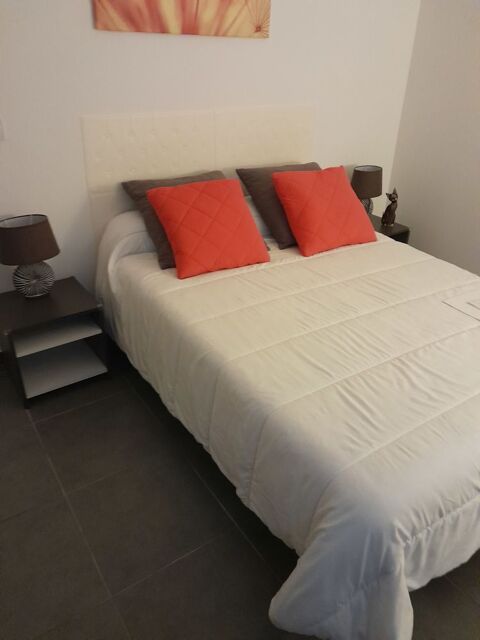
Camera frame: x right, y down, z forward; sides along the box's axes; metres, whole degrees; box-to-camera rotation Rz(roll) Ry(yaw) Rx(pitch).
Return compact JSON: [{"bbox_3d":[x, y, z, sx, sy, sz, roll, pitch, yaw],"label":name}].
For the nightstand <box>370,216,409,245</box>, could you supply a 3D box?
[{"bbox_3d":[0.879,-0.461,3.469,0.400,0.395,0.380,-17,33,-30],"label":"nightstand"}]

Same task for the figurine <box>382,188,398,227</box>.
[{"bbox_3d":[1.001,-0.751,3.341,0.075,0.240,0.085,-17,33,-30],"label":"figurine"}]

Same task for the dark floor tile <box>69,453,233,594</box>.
[{"bbox_3d":[-0.316,0.674,1.760,0.457,0.010,0.457,-17,33,-30],"label":"dark floor tile"}]

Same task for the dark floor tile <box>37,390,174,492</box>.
[{"bbox_3d":[-0.572,0.487,2.095,0.457,0.010,0.457,-17,33,-30],"label":"dark floor tile"}]

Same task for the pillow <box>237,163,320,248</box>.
[{"bbox_3d":[0.316,-0.639,2.685,0.530,0.140,0.510,-17,71,-30],"label":"pillow"}]

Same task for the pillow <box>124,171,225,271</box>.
[{"bbox_3d":[-0.214,-0.506,2.435,0.550,0.140,0.510,-17,69,-30],"label":"pillow"}]

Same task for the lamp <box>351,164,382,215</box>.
[{"bbox_3d":[0.856,-0.826,3.350,0.250,0.355,0.210,-17,33,-30],"label":"lamp"}]

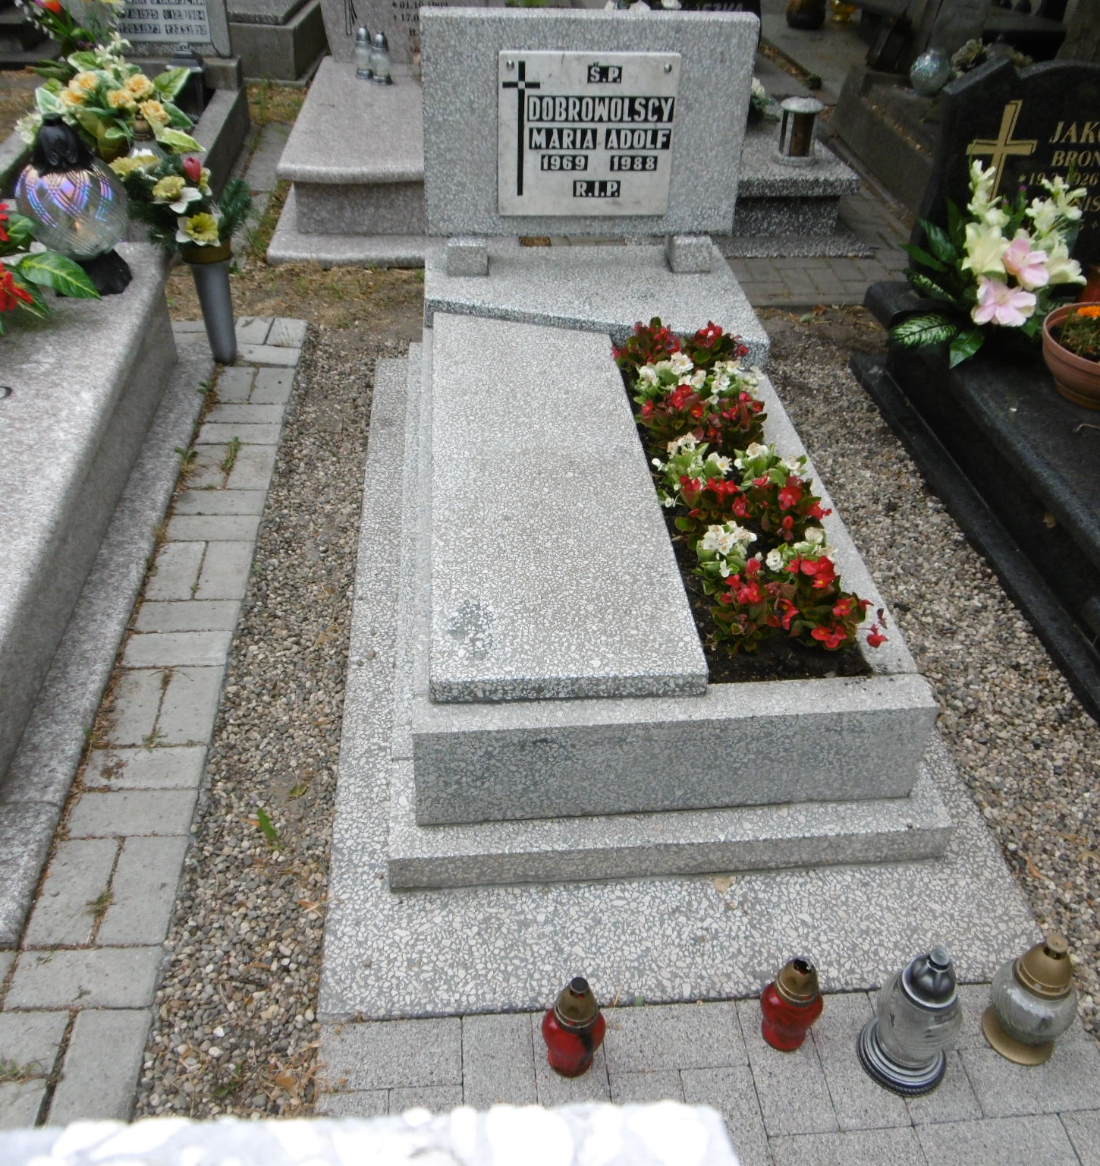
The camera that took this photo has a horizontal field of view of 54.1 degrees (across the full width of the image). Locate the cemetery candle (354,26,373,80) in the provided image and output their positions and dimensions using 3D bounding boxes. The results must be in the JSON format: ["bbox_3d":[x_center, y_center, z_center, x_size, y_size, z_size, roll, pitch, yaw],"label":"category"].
[{"bbox_3d":[-0.775,-2.200,4.467,0.083,0.174,0.083,-2,39,-5],"label":"cemetery candle"}]

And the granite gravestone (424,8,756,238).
[{"bbox_3d":[0.090,-1.192,2.825,0.838,0.532,0.115,-2,37,-5],"label":"granite gravestone"}]

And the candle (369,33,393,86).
[{"bbox_3d":[-0.688,-2.143,4.399,0.083,0.174,0.083,-2,39,-5],"label":"candle"}]

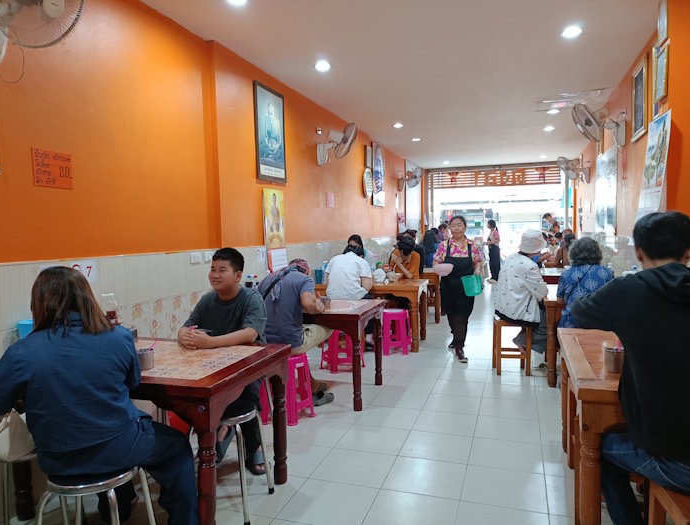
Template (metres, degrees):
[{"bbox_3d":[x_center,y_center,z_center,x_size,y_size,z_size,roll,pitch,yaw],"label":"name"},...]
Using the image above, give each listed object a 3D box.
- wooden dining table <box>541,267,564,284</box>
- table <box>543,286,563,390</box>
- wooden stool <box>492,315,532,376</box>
[{"bbox_3d":[3.092,0.490,7.002,0.780,0.720,1.250,0,4,19],"label":"wooden dining table"},{"bbox_3d":[2.289,0.652,4.766,0.820,0.740,1.200,0,4,19],"label":"table"},{"bbox_3d":[1.553,0.774,4.725,0.310,0.490,0.310,-1,3,8],"label":"wooden stool"}]

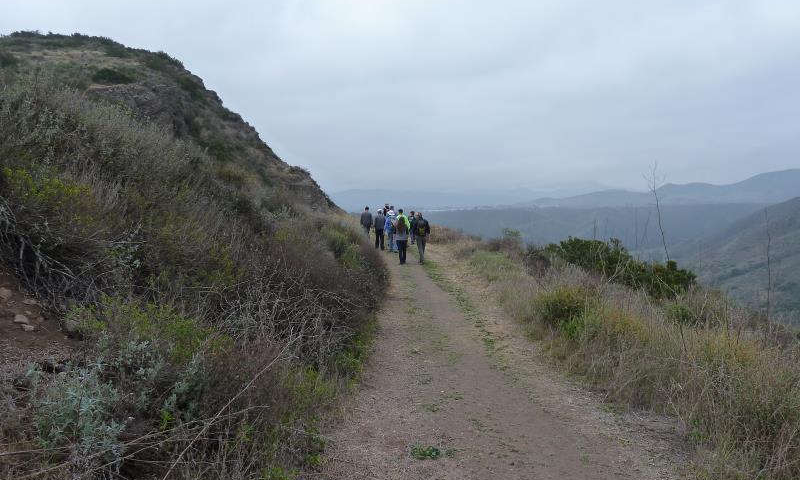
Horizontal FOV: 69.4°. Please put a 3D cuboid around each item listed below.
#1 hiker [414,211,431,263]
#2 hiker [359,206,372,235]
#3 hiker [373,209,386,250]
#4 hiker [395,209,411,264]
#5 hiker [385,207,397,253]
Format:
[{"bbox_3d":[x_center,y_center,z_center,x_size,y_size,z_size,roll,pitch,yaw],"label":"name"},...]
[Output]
[{"bbox_3d":[0.717,-0.048,18.400,0.530,1.680,0.480,0,3,-2],"label":"hiker"},{"bbox_3d":[-1.325,-0.450,23.200,0.520,1.750,0.420,0,3,-3],"label":"hiker"},{"bbox_3d":[-0.798,-0.401,23.400,0.480,1.680,0.400,0,3,-2],"label":"hiker"},{"bbox_3d":[0.077,-0.092,17.800,0.520,1.700,0.420,0,3,0],"label":"hiker"},{"bbox_3d":[-0.324,-0.400,22.000,0.520,1.760,0.450,0,3,-2],"label":"hiker"}]

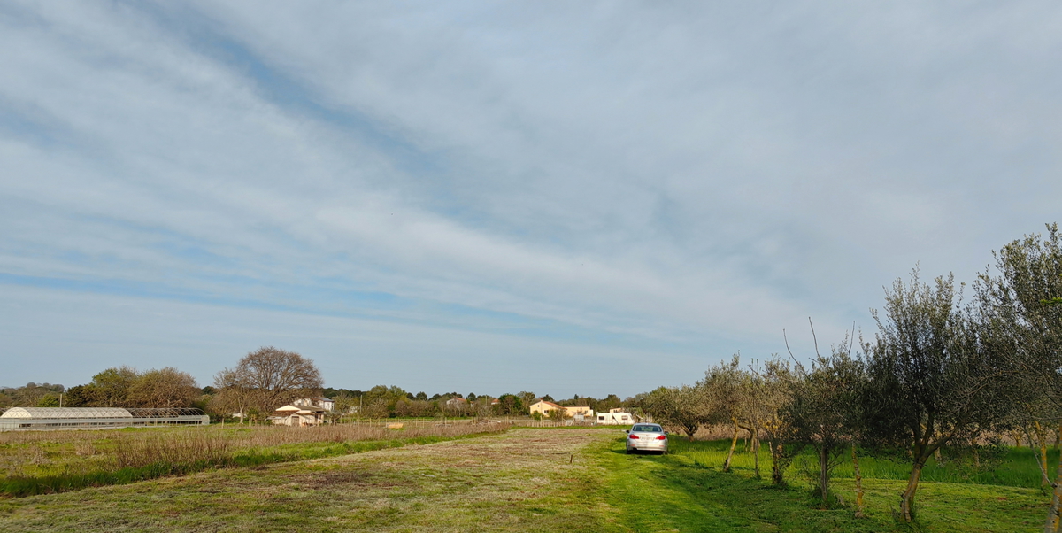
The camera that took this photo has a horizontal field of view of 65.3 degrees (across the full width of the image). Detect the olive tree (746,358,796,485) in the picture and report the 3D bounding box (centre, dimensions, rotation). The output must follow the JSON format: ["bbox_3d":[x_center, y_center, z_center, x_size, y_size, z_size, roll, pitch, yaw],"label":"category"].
[{"bbox_3d":[6.130,3.883,20.977,1.550,3.160,1.600,-3,-11,16],"label":"olive tree"}]

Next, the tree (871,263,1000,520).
[{"bbox_3d":[6.577,2.051,13.486,2.200,4.070,2.200,-5,-11,25],"label":"tree"}]

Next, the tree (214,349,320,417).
[{"bbox_3d":[-59.187,26.817,186.216,23.000,17.610,20.000,3,-11,-17],"label":"tree"}]

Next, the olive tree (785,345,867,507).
[{"bbox_3d":[5.785,3.080,16.334,1.700,3.070,1.750,-4,-11,19],"label":"olive tree"}]

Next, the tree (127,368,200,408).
[{"bbox_3d":[-77.642,27.511,174.906,15.000,12.160,13.000,5,-11,-23],"label":"tree"}]

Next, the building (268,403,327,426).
[{"bbox_3d":[-44.992,28.845,160.428,9.000,4.320,8.600,-1,-10,7],"label":"building"}]

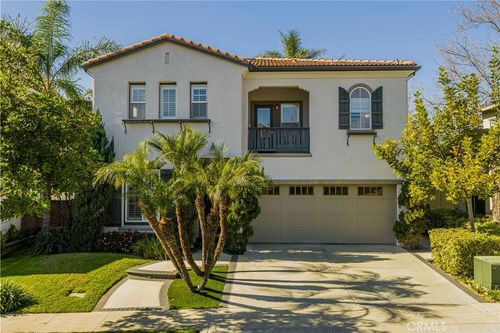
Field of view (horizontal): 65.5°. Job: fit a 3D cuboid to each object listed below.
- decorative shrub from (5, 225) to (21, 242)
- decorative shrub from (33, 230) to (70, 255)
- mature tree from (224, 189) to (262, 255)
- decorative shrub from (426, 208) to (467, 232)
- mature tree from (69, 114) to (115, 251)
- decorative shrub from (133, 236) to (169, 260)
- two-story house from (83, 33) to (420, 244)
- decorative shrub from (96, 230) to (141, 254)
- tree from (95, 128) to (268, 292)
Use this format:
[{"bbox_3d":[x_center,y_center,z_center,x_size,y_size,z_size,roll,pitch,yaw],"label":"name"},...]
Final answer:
[{"bbox_3d":[-8.250,2.340,13.500,0.520,0.580,0.520,0,0,2],"label":"decorative shrub"},{"bbox_3d":[-6.440,2.350,12.550,1.150,0.680,1.000,0,0,2],"label":"decorative shrub"},{"bbox_3d":[-0.250,1.660,12.850,1.200,2.150,1.100,0,0,2],"label":"mature tree"},{"bbox_3d":[7.700,2.130,15.100,1.550,1.000,1.150,0,0,2],"label":"decorative shrub"},{"bbox_3d":[-5.200,0.440,12.750,1.400,4.400,1.350,0,0,2],"label":"mature tree"},{"bbox_3d":[-3.140,2.440,12.200,1.120,0.700,0.950,0,0,2],"label":"decorative shrub"},{"bbox_3d":[0.160,-0.950,18.200,11.400,7.300,10.000,0,0,2],"label":"two-story house"},{"bbox_3d":[-4.320,2.370,12.700,1.400,0.660,0.850,0,0,2],"label":"decorative shrub"},{"bbox_3d":[-1.730,0.950,9.750,4.200,3.950,3.400,0,0,2],"label":"tree"}]

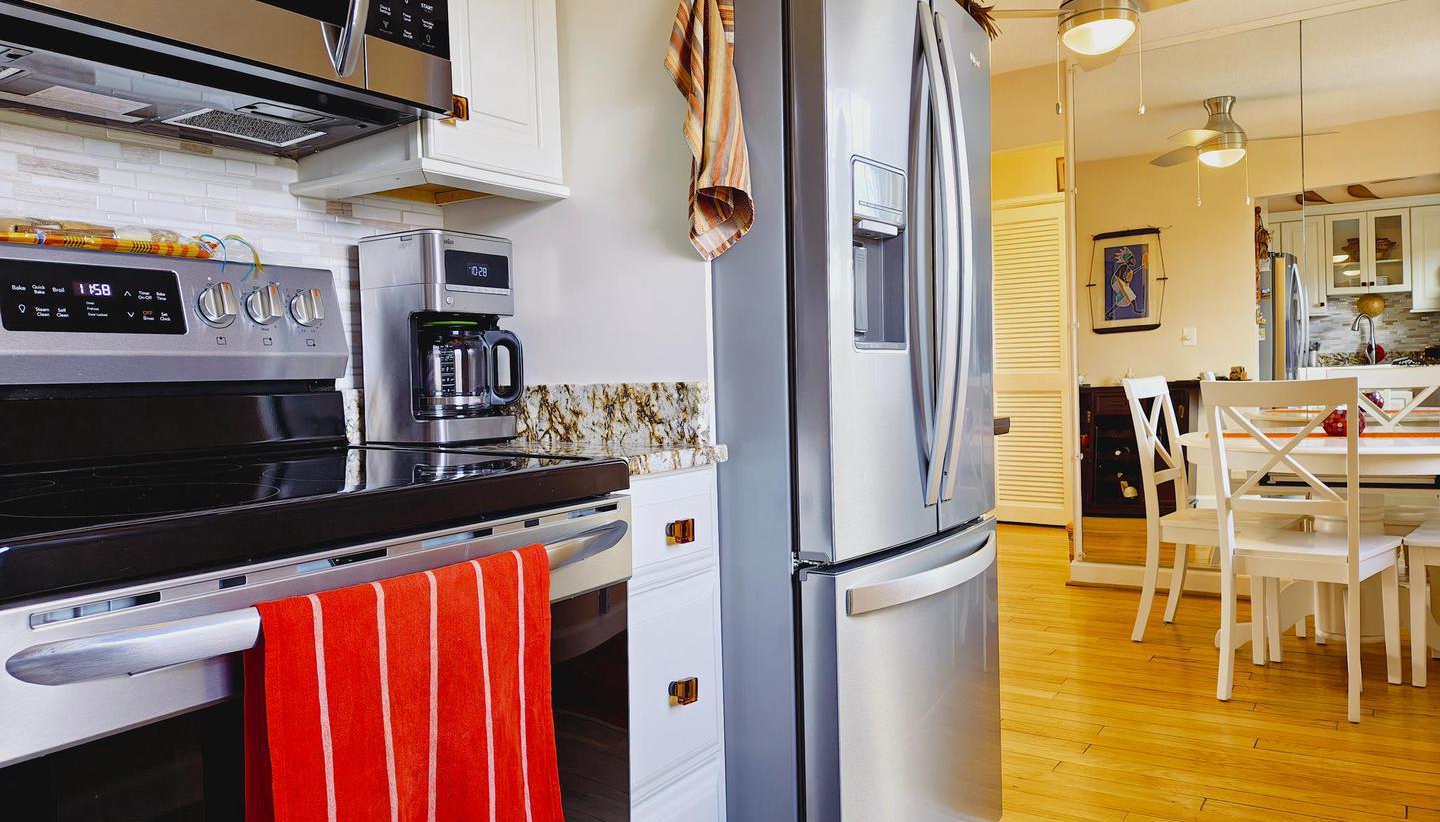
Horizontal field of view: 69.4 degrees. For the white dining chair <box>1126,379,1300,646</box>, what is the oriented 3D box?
[{"bbox_3d":[1.835,0.361,3.851,0.530,0.970,0.450,0,3,38],"label":"white dining chair"}]

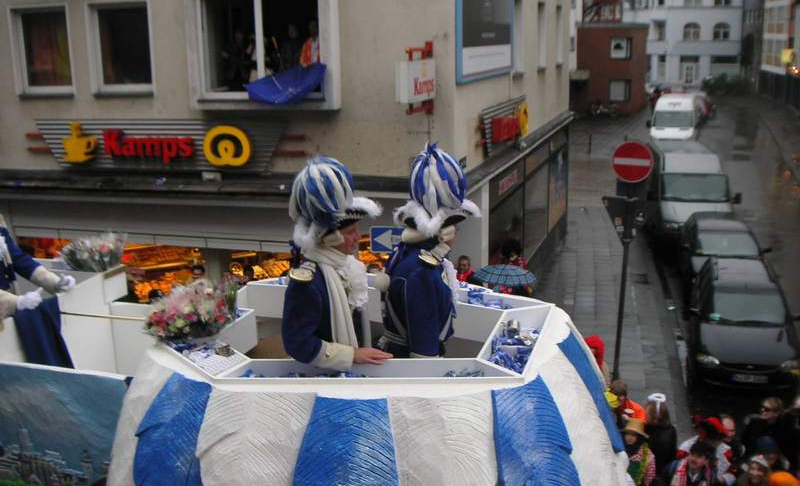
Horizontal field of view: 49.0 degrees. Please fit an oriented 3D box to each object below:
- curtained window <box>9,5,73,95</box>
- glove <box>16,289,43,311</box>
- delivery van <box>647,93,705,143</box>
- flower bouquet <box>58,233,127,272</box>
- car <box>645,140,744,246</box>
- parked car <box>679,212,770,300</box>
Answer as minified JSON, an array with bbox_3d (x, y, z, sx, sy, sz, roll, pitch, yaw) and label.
[{"bbox_3d":[-5.898,-3.144,14.493,1.130,1.433,0.160,3,14,18],"label":"curtained window"},{"bbox_3d":[-1.941,0.301,4.600,0.120,0.100,0.090,3,14,18],"label":"glove"},{"bbox_3d":[13.454,-5.758,42.951,2.000,2.500,5.300,3,13,21],"label":"delivery van"},{"bbox_3d":[-1.815,0.056,5.200,0.360,0.210,0.300,-1,12,0],"label":"flower bouquet"},{"bbox_3d":[8.235,-1.422,24.918,2.000,2.480,5.300,2,12,14],"label":"car"},{"bbox_3d":[7.025,0.295,19.180,1.700,1.420,4.250,2,12,14],"label":"parked car"}]

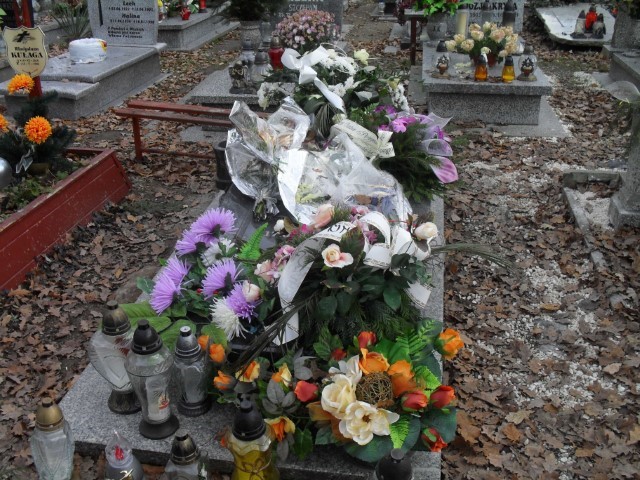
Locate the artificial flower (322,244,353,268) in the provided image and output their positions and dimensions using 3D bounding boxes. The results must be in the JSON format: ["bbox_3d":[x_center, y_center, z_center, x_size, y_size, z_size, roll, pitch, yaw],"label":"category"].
[{"bbox_3d":[0.053,0.050,1.972,0.090,0.065,0.070,0,27,0],"label":"artificial flower"}]

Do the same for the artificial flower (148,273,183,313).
[{"bbox_3d":[-0.480,0.170,2.023,0.085,0.120,0.110,-9,28,-18],"label":"artificial flower"}]

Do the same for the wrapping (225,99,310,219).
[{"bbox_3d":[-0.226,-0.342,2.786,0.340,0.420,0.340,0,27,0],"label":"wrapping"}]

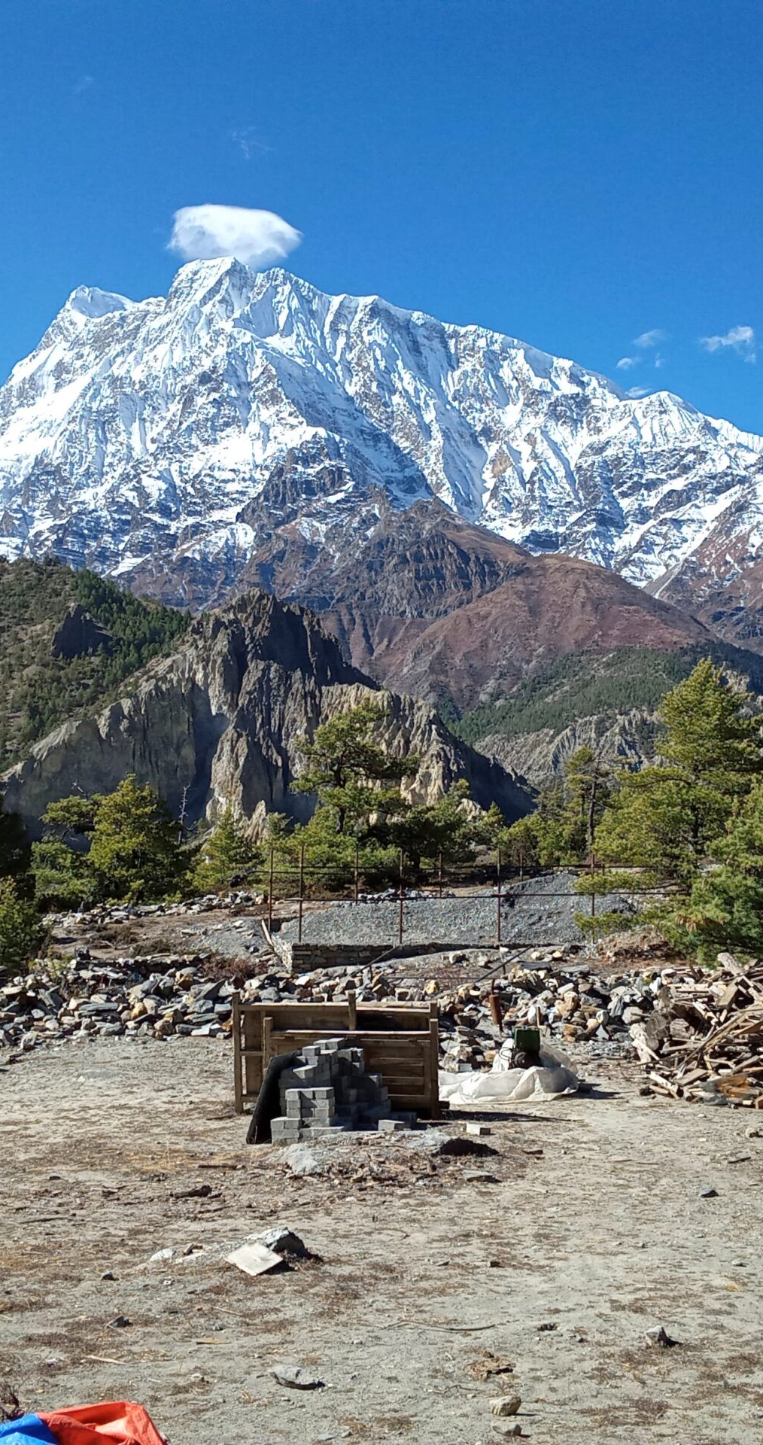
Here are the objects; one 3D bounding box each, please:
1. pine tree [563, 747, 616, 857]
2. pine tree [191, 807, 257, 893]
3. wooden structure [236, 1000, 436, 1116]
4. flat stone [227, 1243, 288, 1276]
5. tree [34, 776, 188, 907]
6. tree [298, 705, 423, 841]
[{"bbox_3d":[5.578,2.292,42.000,1.379,3.245,1.283,0,-5,0],"label":"pine tree"},{"bbox_3d":[-3.599,3.025,36.000,1.530,2.121,1.423,0,-5,0],"label":"pine tree"},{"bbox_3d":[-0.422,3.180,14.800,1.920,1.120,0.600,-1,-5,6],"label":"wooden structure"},{"bbox_3d":[-0.750,3.211,9.300,0.270,0.060,0.270,-10,14,-44],"label":"flat stone"},{"bbox_3d":[-5.894,2.611,34.000,3.415,2.824,2.561,0,-5,0],"label":"tree"},{"bbox_3d":[-0.618,1.391,40.000,3.207,3.825,2.982,0,-5,0],"label":"tree"}]

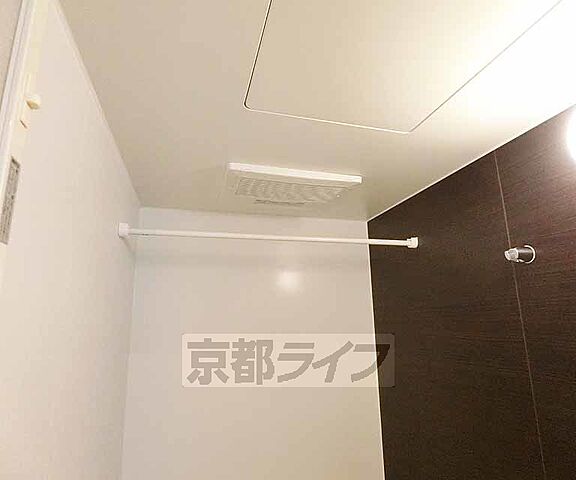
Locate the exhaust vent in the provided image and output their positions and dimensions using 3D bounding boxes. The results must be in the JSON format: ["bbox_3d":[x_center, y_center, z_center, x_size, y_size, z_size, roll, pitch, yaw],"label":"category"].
[{"bbox_3d":[-0.002,-0.190,1.256,0.472,0.027,0.302,3,-13,-16],"label":"exhaust vent"}]

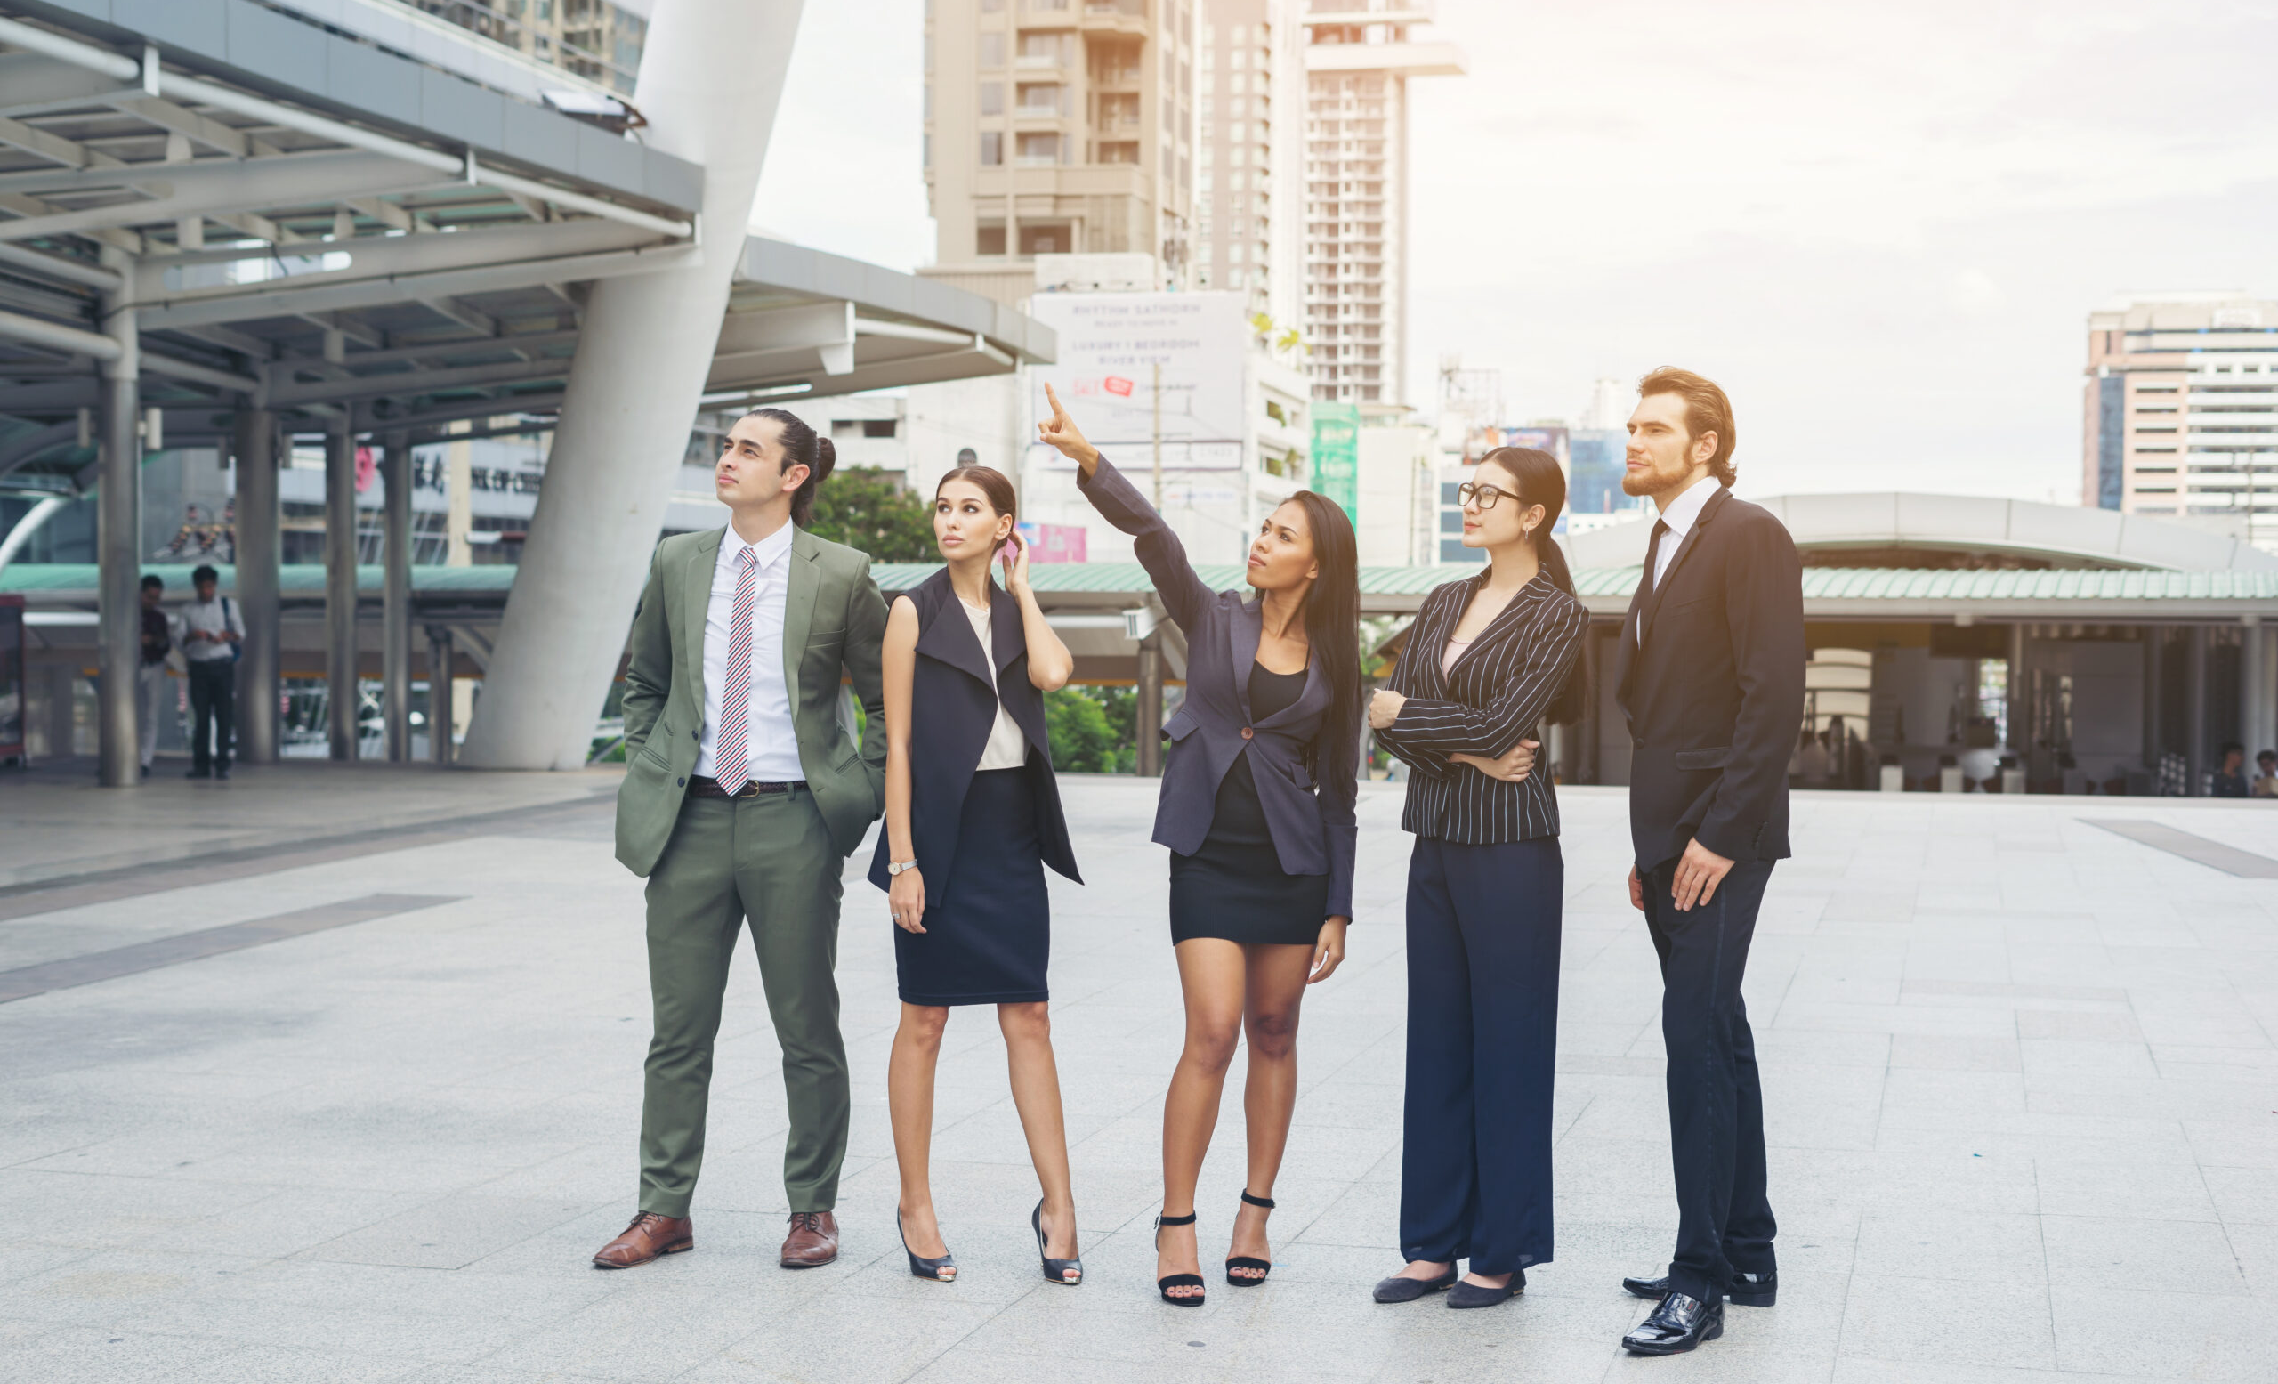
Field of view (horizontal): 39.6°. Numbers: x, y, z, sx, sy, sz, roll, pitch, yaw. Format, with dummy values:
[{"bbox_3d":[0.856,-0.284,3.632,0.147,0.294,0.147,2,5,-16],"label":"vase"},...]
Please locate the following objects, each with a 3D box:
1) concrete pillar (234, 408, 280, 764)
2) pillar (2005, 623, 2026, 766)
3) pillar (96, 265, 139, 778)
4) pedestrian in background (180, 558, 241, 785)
[{"bbox_3d":[-7.772,-0.934,27.943,0.370,3.170,0.370,0,2,-12],"label":"concrete pillar"},{"bbox_3d":[12.181,0.472,44.039,0.280,2.850,0.280,0,2,-12],"label":"pillar"},{"bbox_3d":[-7.937,-1.368,24.657,0.310,4.170,0.310,0,2,-12],"label":"pillar"},{"bbox_3d":[-7.430,-0.163,25.323,0.500,1.710,0.380,0,2,-5],"label":"pedestrian in background"}]

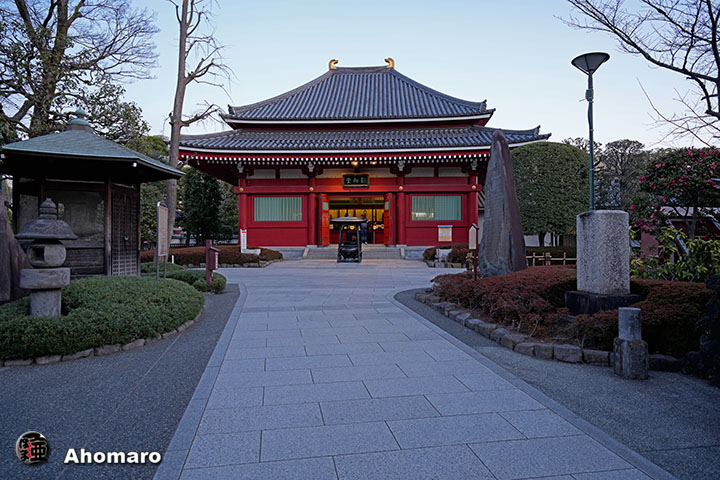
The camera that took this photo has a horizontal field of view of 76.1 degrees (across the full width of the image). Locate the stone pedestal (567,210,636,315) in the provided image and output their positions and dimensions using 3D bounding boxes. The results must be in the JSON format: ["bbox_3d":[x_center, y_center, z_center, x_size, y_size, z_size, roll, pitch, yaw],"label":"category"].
[{"bbox_3d":[3.838,0.369,7.250,0.760,1.620,0.760,0,2,-10],"label":"stone pedestal"}]

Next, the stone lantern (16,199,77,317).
[{"bbox_3d":[-4.362,0.341,6.400,0.710,1.780,0.710,0,2,-7],"label":"stone lantern"}]

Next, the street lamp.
[{"bbox_3d":[4.218,-1.015,8.400,0.630,4.800,0.630,0,2,-10],"label":"street lamp"}]

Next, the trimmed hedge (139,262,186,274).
[{"bbox_3d":[-6.171,0.832,14.300,1.500,0.420,1.300,0,2,-10],"label":"trimmed hedge"}]

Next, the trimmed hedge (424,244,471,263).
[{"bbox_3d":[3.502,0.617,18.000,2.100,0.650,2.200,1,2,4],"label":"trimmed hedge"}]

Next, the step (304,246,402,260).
[{"bbox_3d":[-0.285,0.640,20.200,4.400,0.440,1.100,1,2,4],"label":"step"}]

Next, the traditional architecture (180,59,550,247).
[{"bbox_3d":[0.186,-4.412,24.500,15.400,10.300,12.400,1,2,4],"label":"traditional architecture"}]

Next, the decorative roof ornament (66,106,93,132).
[{"bbox_3d":[-6.209,-2.672,10.200,0.500,0.550,0.500,0,2,-10],"label":"decorative roof ornament"}]

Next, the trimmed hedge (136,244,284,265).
[{"bbox_3d":[-5.617,0.582,17.400,4.900,0.650,2.800,1,2,4],"label":"trimmed hedge"}]

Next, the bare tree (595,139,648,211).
[{"bbox_3d":[15.917,-2.681,28.000,3.000,6.600,3.000,0,2,0],"label":"bare tree"}]

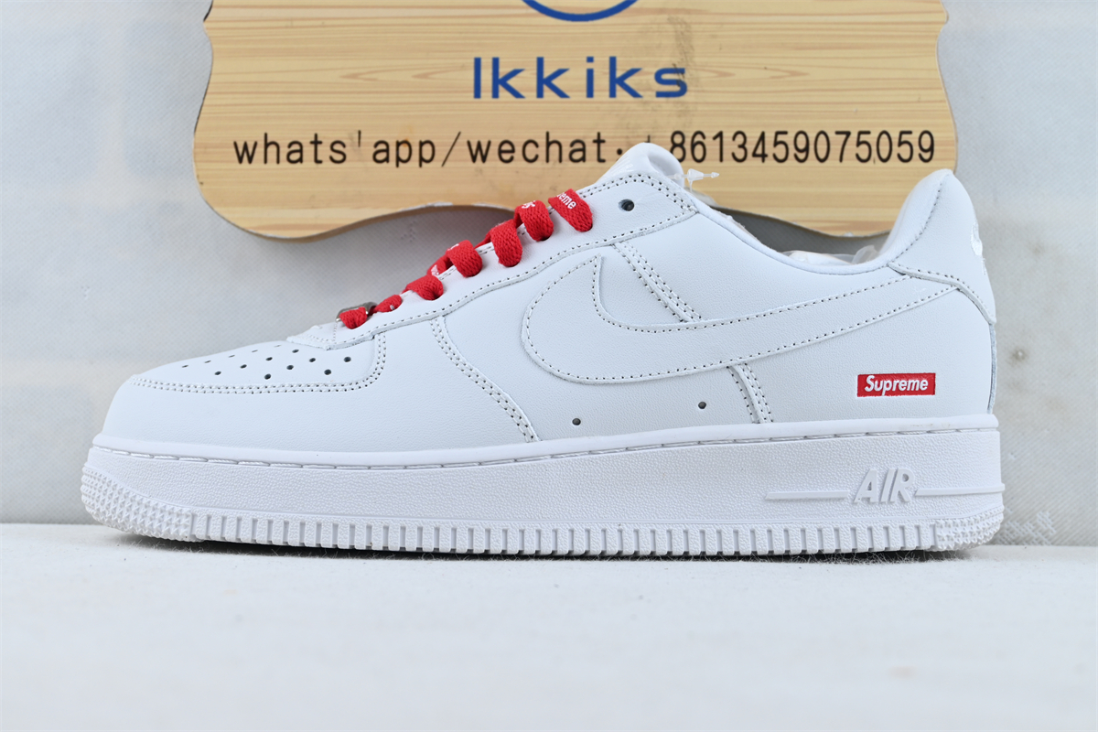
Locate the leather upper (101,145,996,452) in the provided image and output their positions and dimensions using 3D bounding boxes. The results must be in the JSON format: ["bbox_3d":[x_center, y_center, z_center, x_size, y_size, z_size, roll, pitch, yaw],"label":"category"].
[{"bbox_3d":[-0.003,-0.022,0.514,0.287,0.099,0.105,0,-2,4],"label":"leather upper"}]

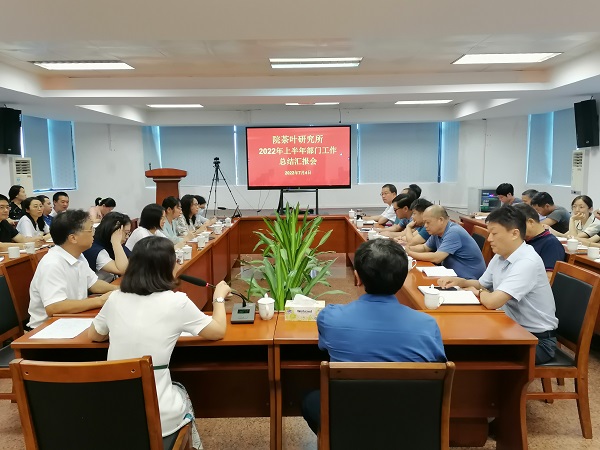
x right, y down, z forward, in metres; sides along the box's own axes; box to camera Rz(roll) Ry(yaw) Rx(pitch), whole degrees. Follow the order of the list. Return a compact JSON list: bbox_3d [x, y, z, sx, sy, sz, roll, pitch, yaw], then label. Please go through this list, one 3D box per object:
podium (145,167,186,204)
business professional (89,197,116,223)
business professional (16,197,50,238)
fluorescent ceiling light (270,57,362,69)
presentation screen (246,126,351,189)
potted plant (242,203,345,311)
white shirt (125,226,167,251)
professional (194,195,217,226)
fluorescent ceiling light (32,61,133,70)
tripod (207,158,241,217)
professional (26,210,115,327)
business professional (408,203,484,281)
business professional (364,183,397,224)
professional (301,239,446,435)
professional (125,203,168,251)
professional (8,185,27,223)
[{"bbox_3d":[-2.521,-0.526,9.529,0.750,1.110,0.500,-1,7,1],"label":"podium"},{"bbox_3d":[-2.911,0.172,7.224,0.620,1.130,0.450,-1,7,1],"label":"business professional"},{"bbox_3d":[-2.850,0.324,5.381,0.650,1.240,0.500,0,7,7],"label":"business professional"},{"bbox_3d":[0.210,-2.160,6.680,1.200,0.070,0.600,-1,7,1],"label":"fluorescent ceiling light"},{"bbox_3d":[-0.019,-1.281,9.600,1.992,1.187,0.090,-1,7,1],"label":"presentation screen"},{"bbox_3d":[-0.028,0.483,3.690,0.730,1.280,0.730,-1,7,1],"label":"potted plant"},{"bbox_3d":[-1.382,0.270,4.598,0.390,0.560,0.440,-1,7,1],"label":"white shirt"},{"bbox_3d":[-1.314,0.165,6.907,0.580,1.170,0.450,-1,7,1],"label":"professional"},{"bbox_3d":[-2.870,-2.123,6.686,1.200,0.070,0.600,-1,7,1],"label":"fluorescent ceiling light"},{"bbox_3d":[-1.756,-0.880,11.713,0.840,1.420,0.760,-1,7,1],"label":"tripod"},{"bbox_3d":[-1.270,0.563,3.001,0.660,1.320,0.500,-1,7,1],"label":"professional"},{"bbox_3d":[1.264,0.412,4.365,0.780,1.220,0.520,-1,7,1],"label":"business professional"},{"bbox_3d":[1.174,0.085,6.800,0.600,1.280,0.500,-3,7,-19],"label":"business professional"},{"bbox_3d":[0.265,0.663,2.115,0.510,1.310,0.780,-1,7,1],"label":"professional"},{"bbox_3d":[-1.295,0.414,4.605,0.620,1.230,0.460,-1,7,1],"label":"professional"},{"bbox_3d":[-3.901,0.091,7.134,0.660,1.290,0.480,-2,7,-10],"label":"professional"}]

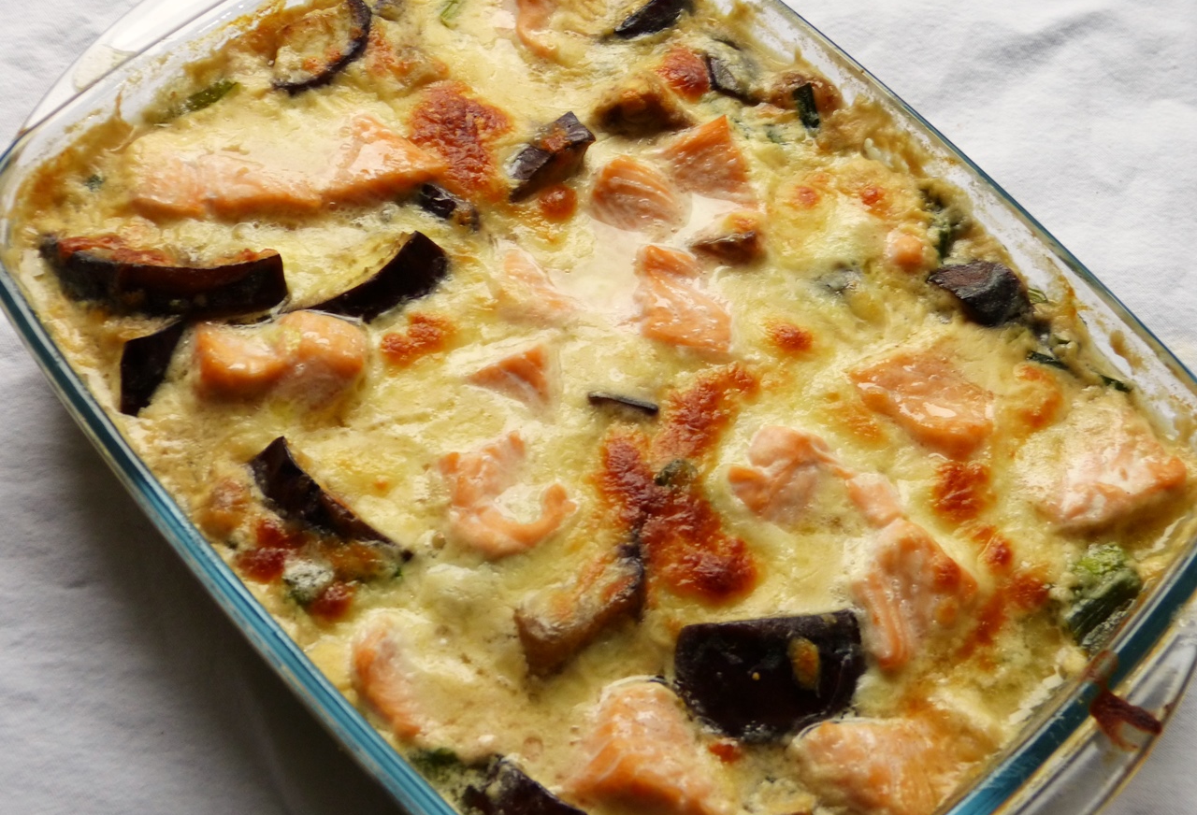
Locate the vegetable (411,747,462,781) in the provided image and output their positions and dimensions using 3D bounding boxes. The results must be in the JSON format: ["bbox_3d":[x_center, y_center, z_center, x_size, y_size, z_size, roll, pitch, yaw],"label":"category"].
[{"bbox_3d":[-0.041,0.090,0.428,0.012,0.005,0.007,5,64,0],"label":"vegetable"}]

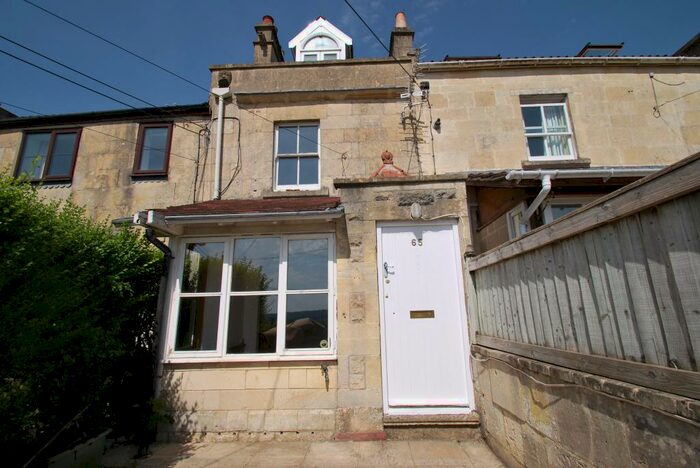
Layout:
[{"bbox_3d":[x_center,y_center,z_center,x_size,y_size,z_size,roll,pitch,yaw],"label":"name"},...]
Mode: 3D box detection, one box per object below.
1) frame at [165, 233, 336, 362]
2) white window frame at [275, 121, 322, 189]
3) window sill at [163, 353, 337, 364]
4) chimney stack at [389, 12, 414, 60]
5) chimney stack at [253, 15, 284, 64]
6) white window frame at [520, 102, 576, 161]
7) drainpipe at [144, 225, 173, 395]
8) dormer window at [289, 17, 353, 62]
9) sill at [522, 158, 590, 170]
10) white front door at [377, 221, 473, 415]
[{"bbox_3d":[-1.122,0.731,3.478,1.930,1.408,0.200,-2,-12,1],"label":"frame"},{"bbox_3d":[-0.907,-1.352,5.069,0.800,1.290,0.110,-1,-12,1],"label":"white window frame"},{"bbox_3d":[-1.107,1.379,3.247,1.948,0.058,0.130,-2,-12,1],"label":"window sill"},{"bbox_3d":[1.387,-4.933,7.963,0.560,2.000,0.950,-1,-12,1],"label":"chimney stack"},{"bbox_3d":[-2.176,-4.841,8.043,0.560,2.000,1.050,-1,-12,1],"label":"chimney stack"},{"bbox_3d":[3.840,-1.981,5.683,0.896,1.180,0.100,-2,-12,1],"label":"white window frame"},{"bbox_3d":[-2.184,1.030,3.158,0.090,2.120,0.460,-1,-12,1],"label":"drainpipe"},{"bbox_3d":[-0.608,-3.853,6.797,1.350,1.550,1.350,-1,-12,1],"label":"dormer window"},{"bbox_3d":[3.762,-1.246,5.400,1.237,0.121,0.180,-2,-12,1],"label":"sill"},{"bbox_3d":[0.831,0.887,3.355,0.958,2.104,0.100,-2,-12,1],"label":"white front door"}]

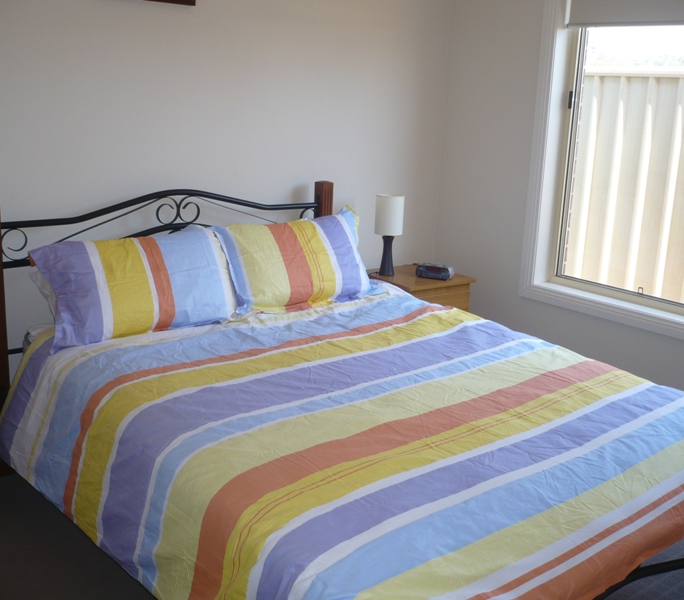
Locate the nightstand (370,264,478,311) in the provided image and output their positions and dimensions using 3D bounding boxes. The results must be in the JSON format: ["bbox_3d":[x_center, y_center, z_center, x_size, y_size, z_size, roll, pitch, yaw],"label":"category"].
[{"bbox_3d":[0.359,0.173,4.188,0.452,0.615,0.416,-9,18,-38],"label":"nightstand"}]

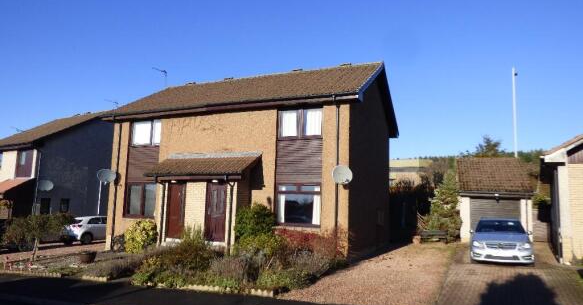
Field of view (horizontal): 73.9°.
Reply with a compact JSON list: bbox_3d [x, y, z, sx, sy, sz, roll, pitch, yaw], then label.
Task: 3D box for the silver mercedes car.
[{"bbox_3d":[7.327,2.973,13.595,1.780,1.450,4.590,-2,-7,26],"label":"silver mercedes car"}]

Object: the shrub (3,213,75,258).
[{"bbox_3d":[-9.081,2.978,13.641,2.100,1.740,1.900,-2,-7,24],"label":"shrub"}]

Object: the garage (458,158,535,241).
[{"bbox_3d":[10.921,2.502,21.234,3.240,4.400,6.600,-2,-7,24],"label":"garage"}]

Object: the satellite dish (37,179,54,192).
[{"bbox_3d":[-13.411,1.817,21.200,0.720,0.630,0.380,4,-7,-25],"label":"satellite dish"}]

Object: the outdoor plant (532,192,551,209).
[{"bbox_3d":[13.426,2.578,20.800,0.900,0.900,0.850,-2,-7,24],"label":"outdoor plant"}]

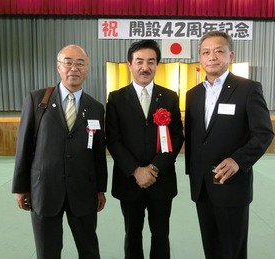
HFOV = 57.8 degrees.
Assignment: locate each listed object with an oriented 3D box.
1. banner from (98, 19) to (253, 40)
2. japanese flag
[{"bbox_3d":[1.536,-3.968,9.897,6.160,0.749,0.040,0,6,-2],"label":"banner"},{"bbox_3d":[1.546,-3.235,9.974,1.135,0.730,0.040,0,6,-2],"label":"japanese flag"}]

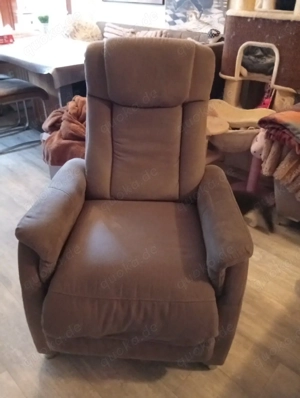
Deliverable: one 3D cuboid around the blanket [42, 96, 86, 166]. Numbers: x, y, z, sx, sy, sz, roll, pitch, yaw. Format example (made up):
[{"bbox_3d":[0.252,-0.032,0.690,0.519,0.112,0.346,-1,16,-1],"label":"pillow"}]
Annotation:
[{"bbox_3d":[-0.432,-0.453,2.035,0.430,0.370,0.370,3,33,2],"label":"blanket"}]

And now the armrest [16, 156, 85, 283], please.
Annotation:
[{"bbox_3d":[-0.357,0.030,1.269,0.150,0.190,0.550,3,33,2],"label":"armrest"}]

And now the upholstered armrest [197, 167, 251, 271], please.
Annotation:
[{"bbox_3d":[0.275,0.063,1.248,0.148,0.190,0.530,3,33,2],"label":"upholstered armrest"}]

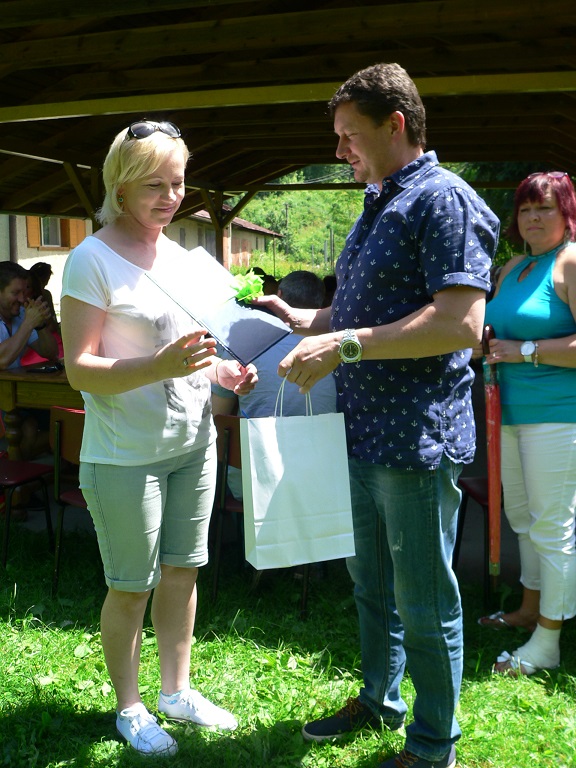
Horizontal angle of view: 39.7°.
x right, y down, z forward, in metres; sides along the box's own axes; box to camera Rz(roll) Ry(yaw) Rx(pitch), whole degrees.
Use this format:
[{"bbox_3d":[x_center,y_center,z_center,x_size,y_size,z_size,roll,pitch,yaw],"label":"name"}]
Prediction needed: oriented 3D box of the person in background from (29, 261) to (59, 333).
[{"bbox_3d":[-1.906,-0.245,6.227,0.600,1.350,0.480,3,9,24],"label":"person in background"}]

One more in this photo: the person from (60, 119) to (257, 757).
[{"bbox_3d":[-0.333,0.177,2.139,0.480,1.680,0.500,7,11,41],"label":"person"}]

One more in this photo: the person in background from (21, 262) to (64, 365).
[{"bbox_3d":[-1.520,-0.040,4.944,0.500,1.320,0.650,2,9,20],"label":"person in background"}]

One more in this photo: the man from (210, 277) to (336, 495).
[{"bbox_3d":[0.051,0.196,3.285,0.580,1.290,0.700,1,9,16],"label":"man"}]

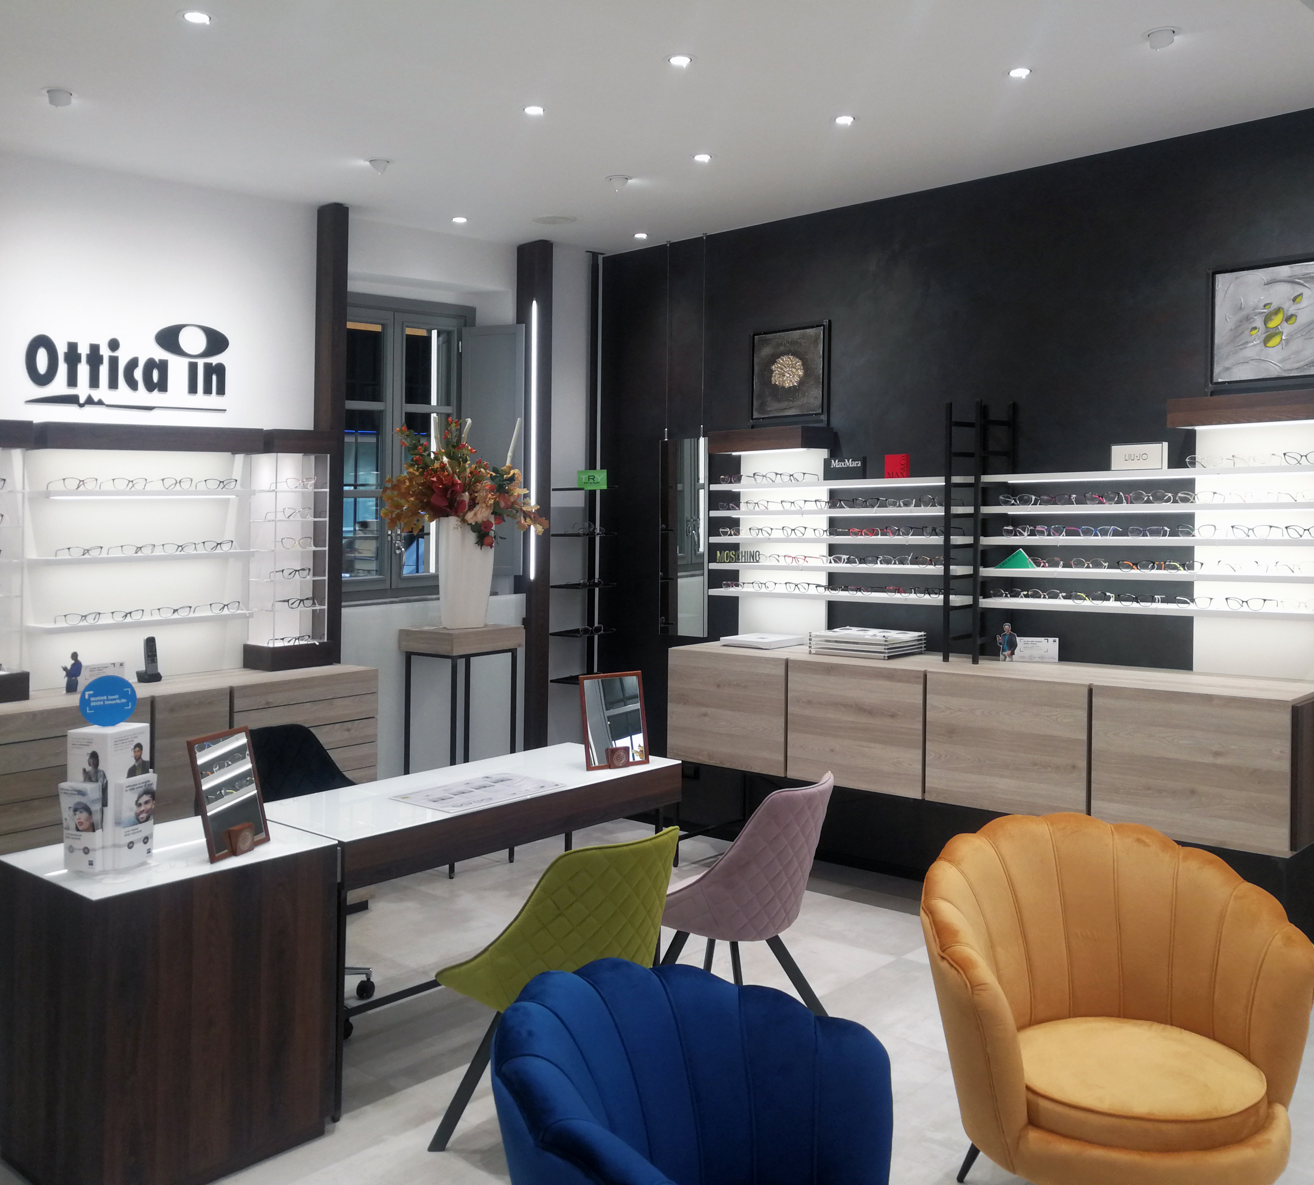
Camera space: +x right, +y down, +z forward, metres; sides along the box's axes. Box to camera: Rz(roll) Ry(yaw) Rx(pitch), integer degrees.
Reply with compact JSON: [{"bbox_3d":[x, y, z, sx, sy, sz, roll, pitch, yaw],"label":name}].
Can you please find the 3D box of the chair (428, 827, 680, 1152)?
[{"bbox_3d":[-0.235,0.973,3.021,0.500,0.840,0.550,-3,4,-41],"label":"chair"}]

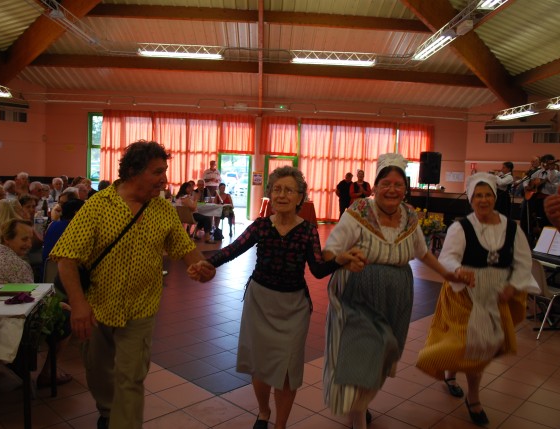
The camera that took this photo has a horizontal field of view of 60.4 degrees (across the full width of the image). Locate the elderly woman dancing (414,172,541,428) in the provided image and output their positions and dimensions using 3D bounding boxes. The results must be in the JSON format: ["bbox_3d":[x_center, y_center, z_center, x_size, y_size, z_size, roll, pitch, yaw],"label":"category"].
[{"bbox_3d":[1.320,0.523,3.230,0.740,1.580,0.580,2,5,0],"label":"elderly woman dancing"}]

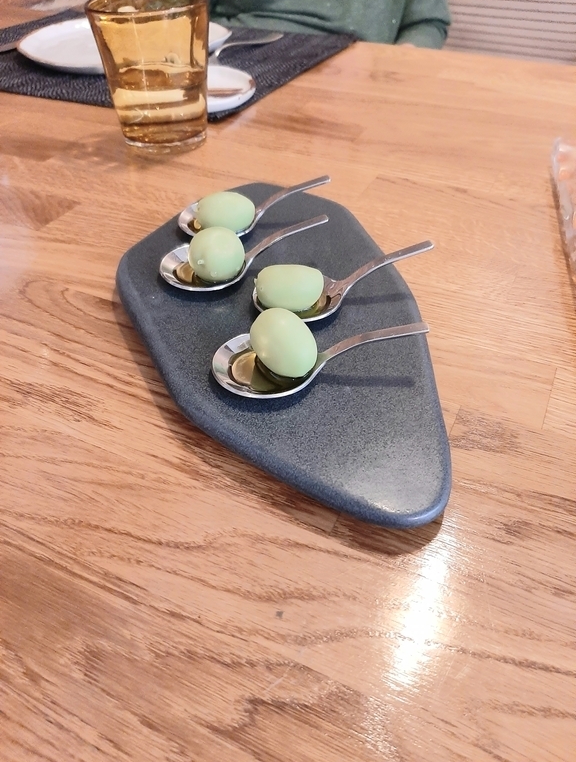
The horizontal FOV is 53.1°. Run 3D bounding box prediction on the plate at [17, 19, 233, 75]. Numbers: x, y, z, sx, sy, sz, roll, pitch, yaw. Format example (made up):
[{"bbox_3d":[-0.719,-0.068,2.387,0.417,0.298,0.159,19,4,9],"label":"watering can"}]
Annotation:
[{"bbox_3d":[-0.186,-0.384,0.664,0.236,0.021,0.236,0,43,0],"label":"plate"}]

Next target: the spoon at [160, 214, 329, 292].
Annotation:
[{"bbox_3d":[-0.022,-0.068,0.299,0.089,0.024,0.046,-10,44,-10],"label":"spoon"}]

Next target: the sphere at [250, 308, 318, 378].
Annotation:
[{"bbox_3d":[-0.002,-0.015,0.239,0.030,0.027,0.024,33,52,30],"label":"sphere"}]

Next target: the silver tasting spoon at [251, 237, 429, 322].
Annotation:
[{"bbox_3d":[0.027,-0.050,0.280,0.089,0.024,0.046,-9,44,-9],"label":"silver tasting spoon"}]

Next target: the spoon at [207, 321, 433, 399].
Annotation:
[{"bbox_3d":[0.013,-0.013,0.240,0.089,0.024,0.046,-1,43,0],"label":"spoon"}]

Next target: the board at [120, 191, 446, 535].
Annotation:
[{"bbox_3d":[-0.009,-0.036,0.295,0.148,0.018,0.280,-12,44,-12],"label":"board"}]

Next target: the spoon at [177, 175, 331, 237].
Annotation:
[{"bbox_3d":[-0.020,-0.101,0.335,0.089,0.024,0.046,-9,44,-9],"label":"spoon"}]

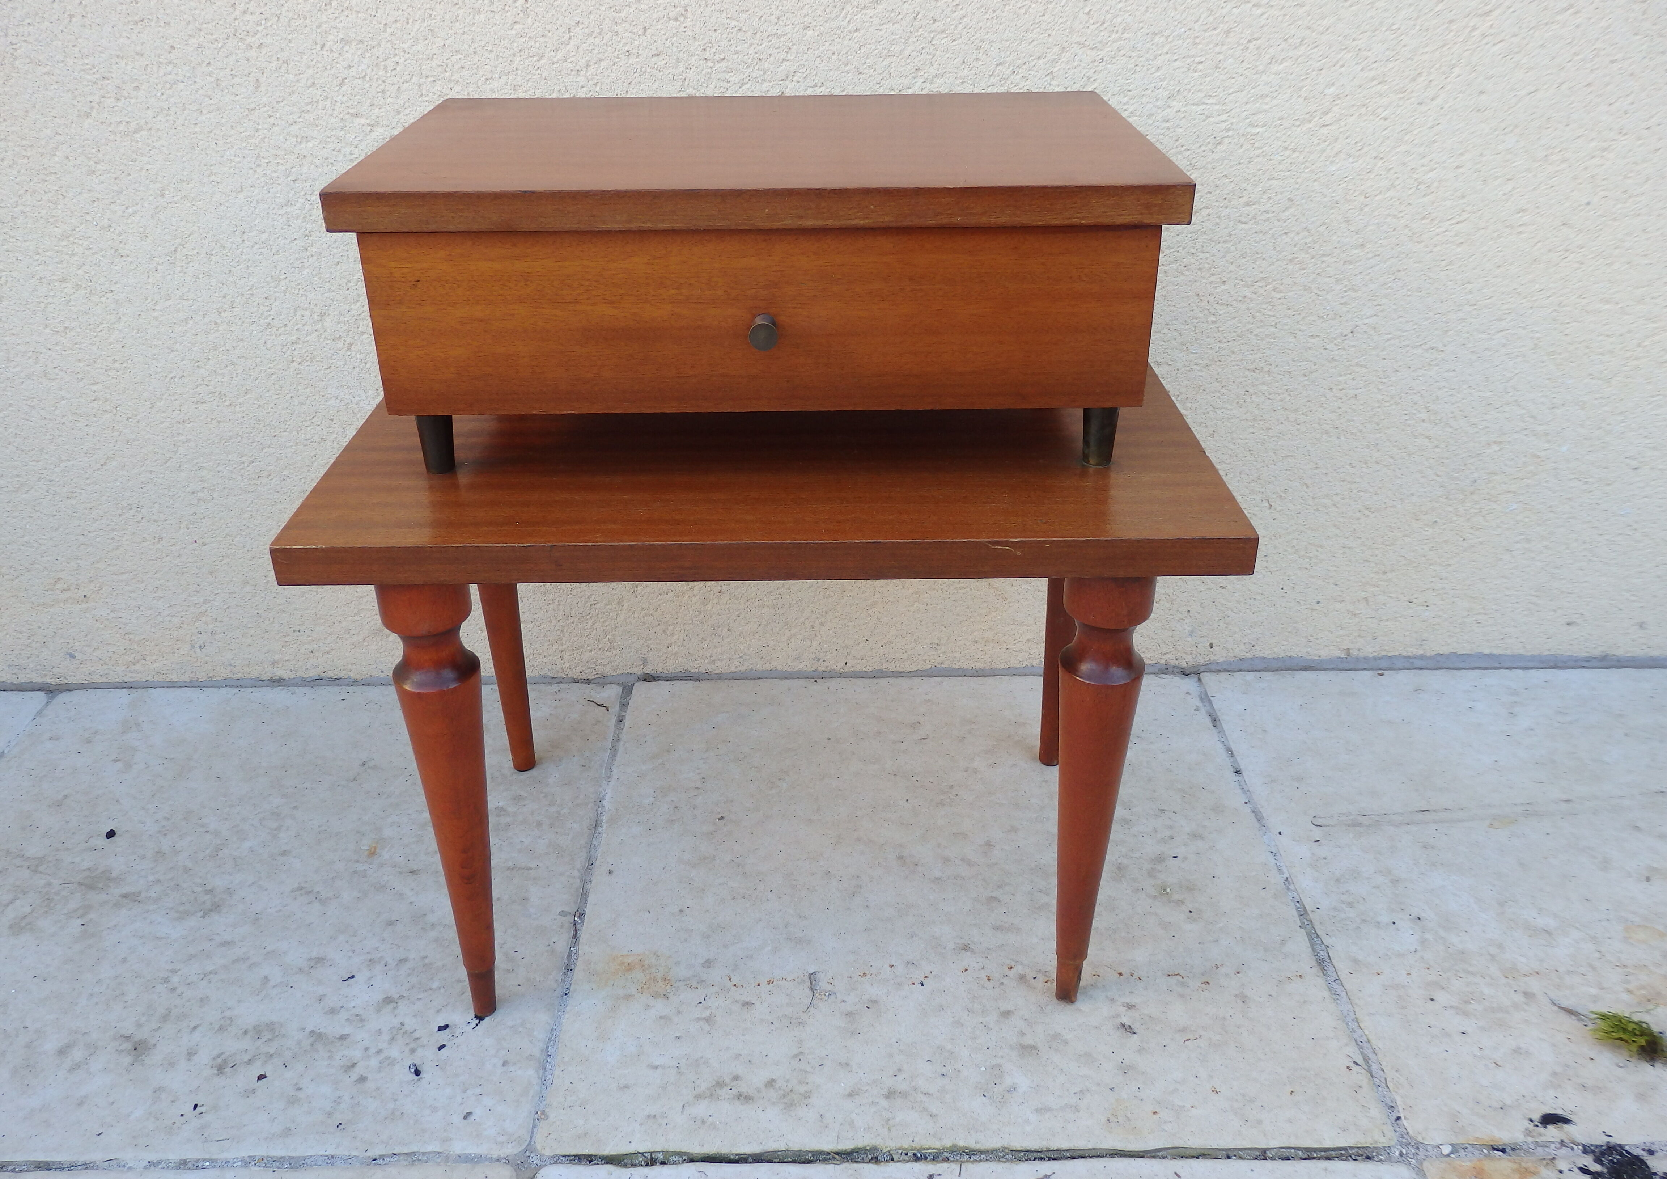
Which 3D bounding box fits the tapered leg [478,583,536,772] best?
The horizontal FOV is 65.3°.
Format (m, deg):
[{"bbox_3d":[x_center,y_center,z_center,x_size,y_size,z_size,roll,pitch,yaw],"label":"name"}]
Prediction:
[{"bbox_3d":[-0.262,0.003,1.018,0.046,0.350,0.061,-1,30,-1],"label":"tapered leg"}]

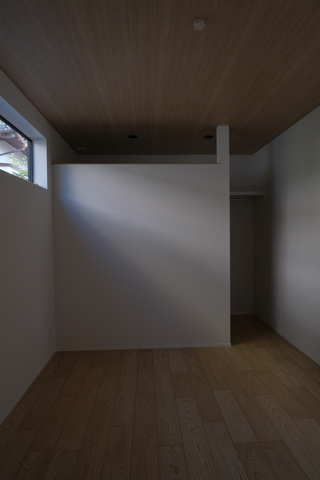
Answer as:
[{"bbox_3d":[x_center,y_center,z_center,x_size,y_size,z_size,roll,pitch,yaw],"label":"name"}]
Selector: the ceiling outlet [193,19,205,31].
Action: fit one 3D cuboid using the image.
[{"bbox_3d":[0.215,-1.182,1.685,0.065,0.021,0.065,-1,2,-3],"label":"ceiling outlet"}]

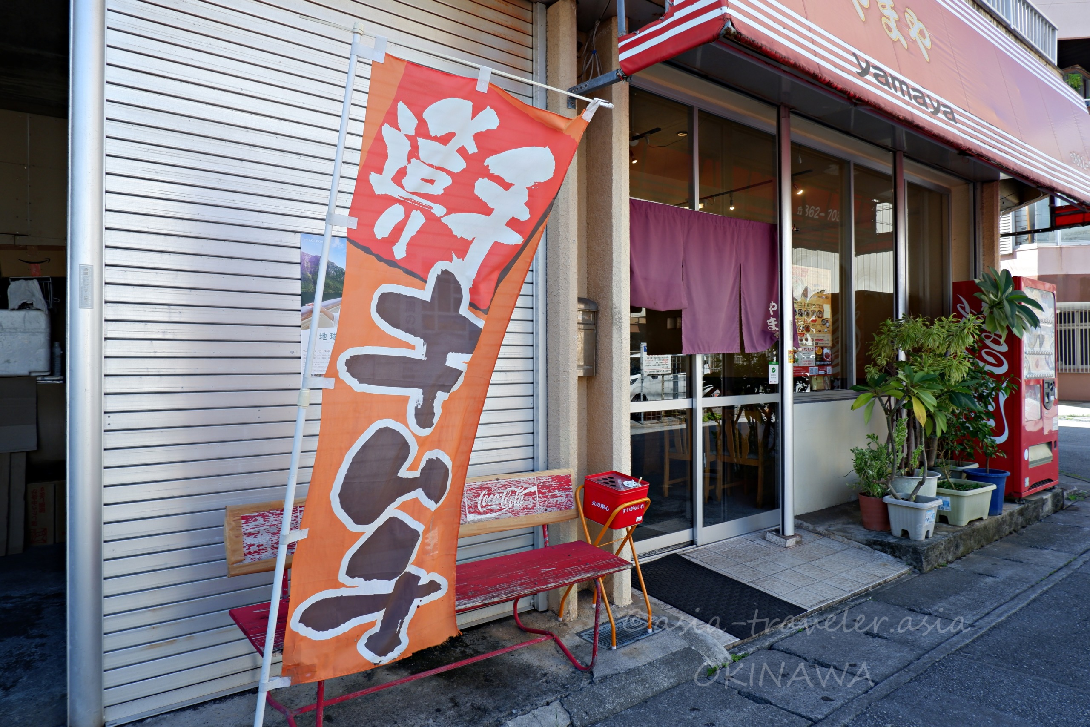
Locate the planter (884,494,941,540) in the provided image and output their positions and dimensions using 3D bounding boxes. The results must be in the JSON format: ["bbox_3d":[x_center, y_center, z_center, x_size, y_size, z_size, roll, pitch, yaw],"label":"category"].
[{"bbox_3d":[2.414,1.011,4.571,0.280,0.240,0.290,0,0,-38],"label":"planter"}]

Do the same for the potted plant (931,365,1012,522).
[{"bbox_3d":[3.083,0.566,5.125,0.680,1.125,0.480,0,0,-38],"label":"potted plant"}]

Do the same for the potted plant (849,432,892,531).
[{"bbox_3d":[2.275,0.805,4.794,0.280,0.655,0.280,0,0,-38],"label":"potted plant"}]

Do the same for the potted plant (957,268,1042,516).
[{"bbox_3d":[3.447,0.201,5.276,0.480,1.852,0.460,0,0,-38],"label":"potted plant"}]

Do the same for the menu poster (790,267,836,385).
[{"bbox_3d":[2.058,-0.309,5.384,0.600,0.870,0.010,0,0,-38],"label":"menu poster"}]

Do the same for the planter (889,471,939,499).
[{"bbox_3d":[2.601,0.953,4.866,0.320,0.355,0.320,0,0,-38],"label":"planter"}]

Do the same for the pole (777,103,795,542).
[{"bbox_3d":[1.651,-0.286,4.727,0.070,2.895,0.085,0,0,-38],"label":"pole"}]

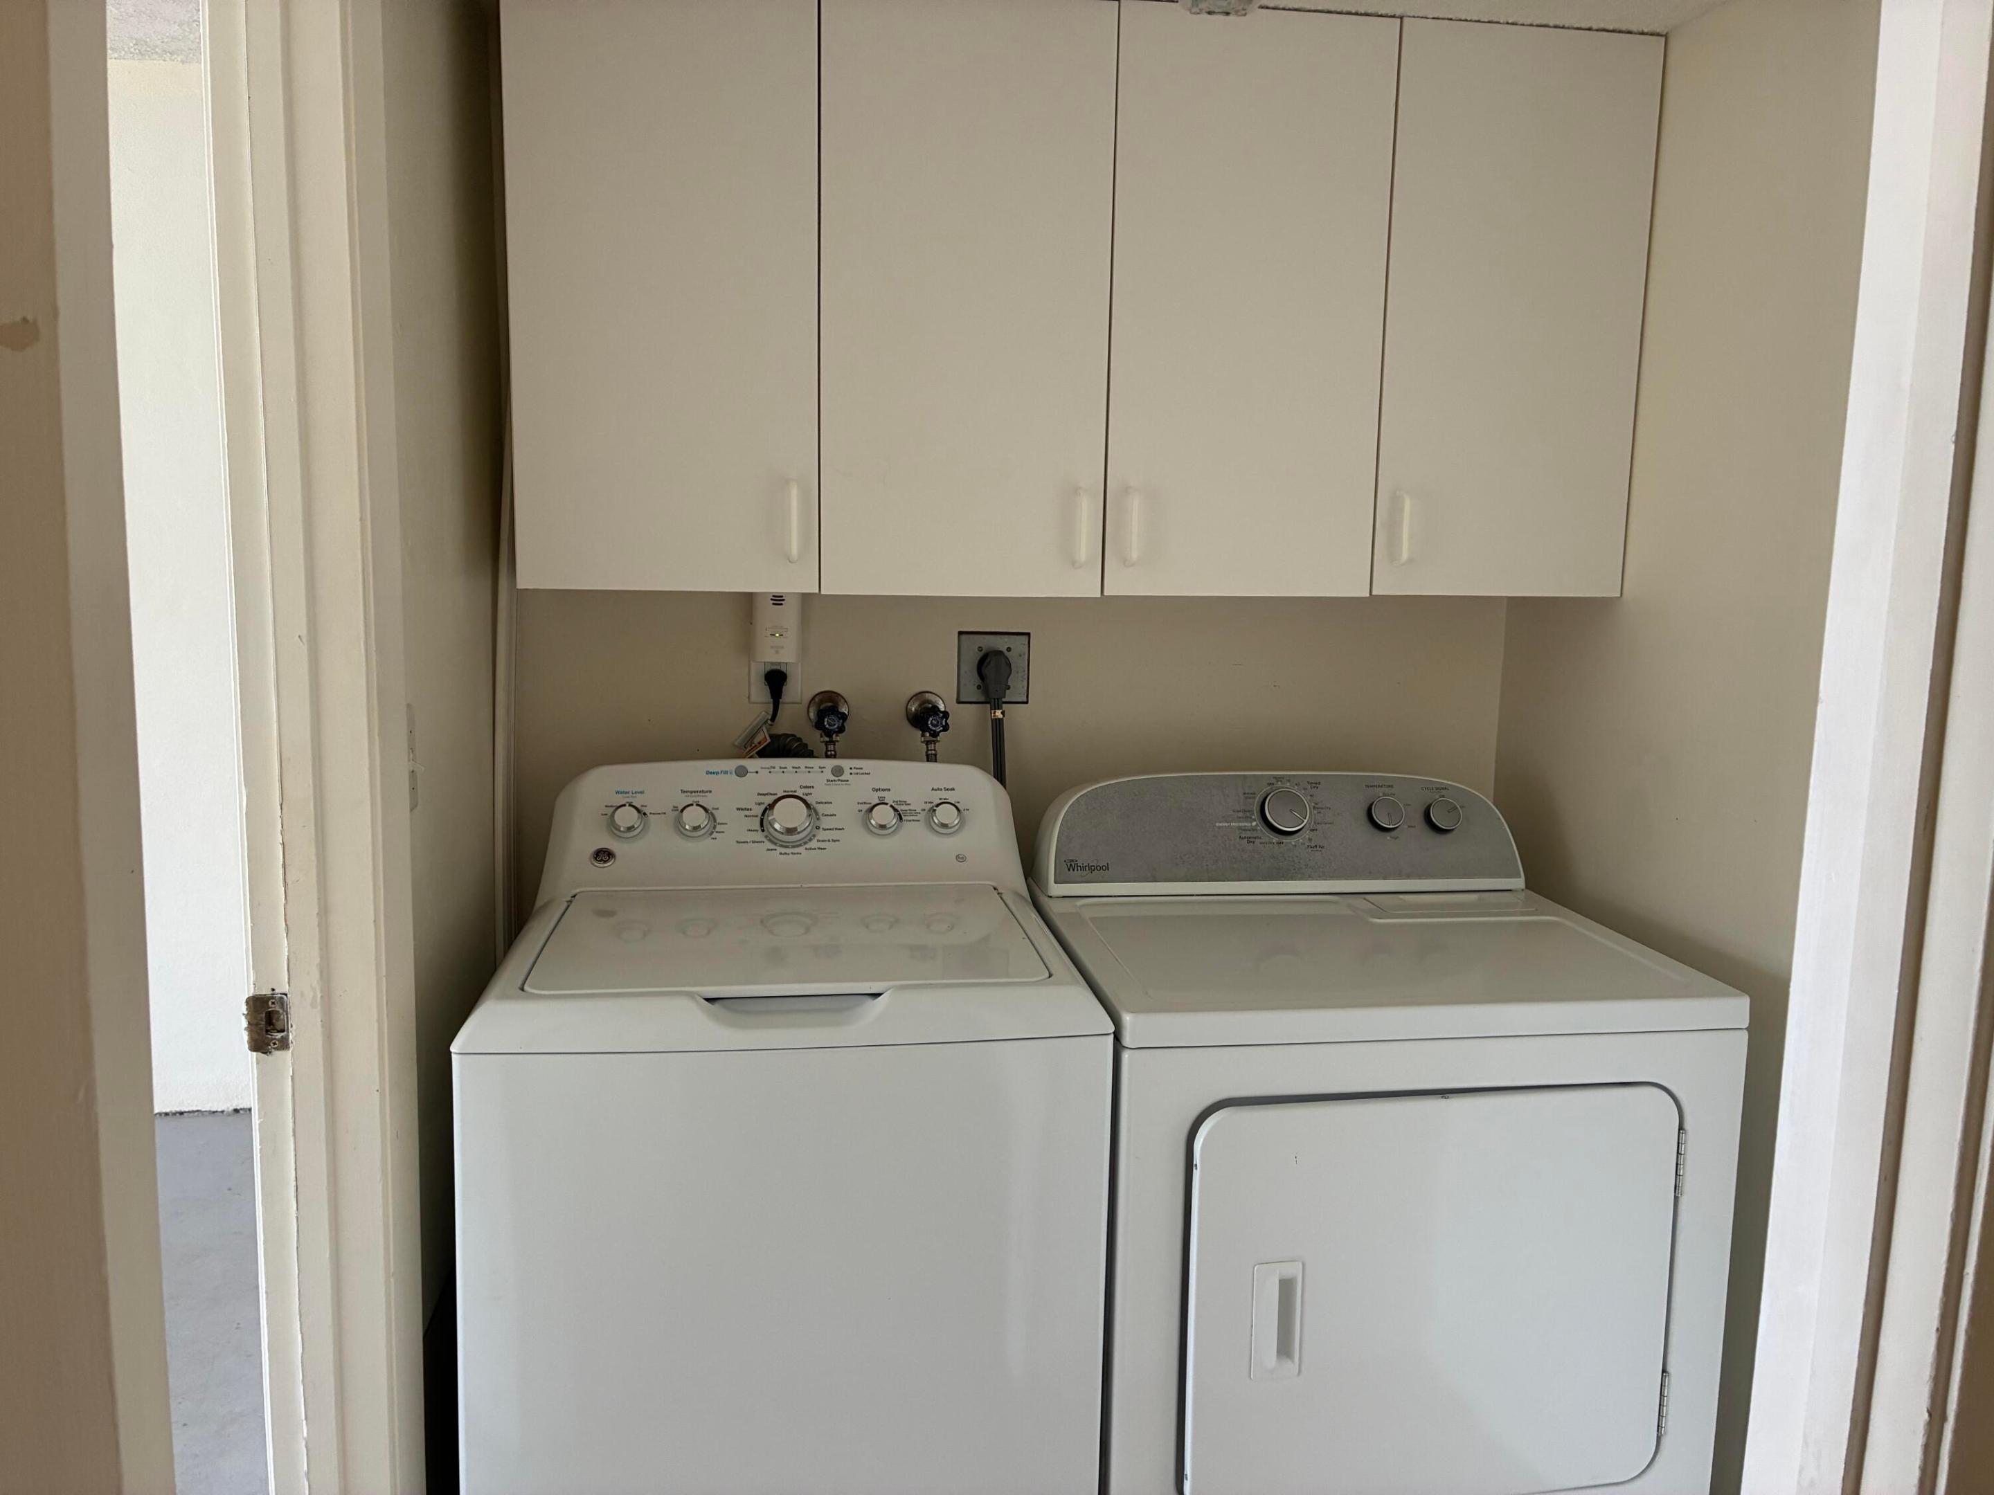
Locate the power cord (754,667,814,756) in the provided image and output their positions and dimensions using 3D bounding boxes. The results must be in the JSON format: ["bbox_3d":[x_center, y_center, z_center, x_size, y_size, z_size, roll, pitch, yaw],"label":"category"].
[{"bbox_3d":[-0.322,-0.054,2.271,0.089,0.136,0.075,-1,9,-9],"label":"power cord"}]

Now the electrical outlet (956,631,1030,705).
[{"bbox_3d":[-0.005,-0.124,2.345,0.117,0.115,0.015,-1,9,-9],"label":"electrical outlet"}]

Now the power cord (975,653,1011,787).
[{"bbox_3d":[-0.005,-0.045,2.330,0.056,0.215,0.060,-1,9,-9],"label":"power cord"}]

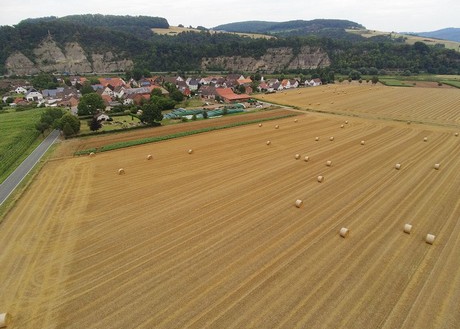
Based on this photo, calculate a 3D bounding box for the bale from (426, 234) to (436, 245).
[{"bbox_3d":[38.896,14.538,56.753,1.180,1.680,1.680,18,26,39],"label":"bale"}]

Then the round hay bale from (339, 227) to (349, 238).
[{"bbox_3d":[22.908,13.657,58.552,1.680,1.680,1.180,-15,25,-38],"label":"round hay bale"}]

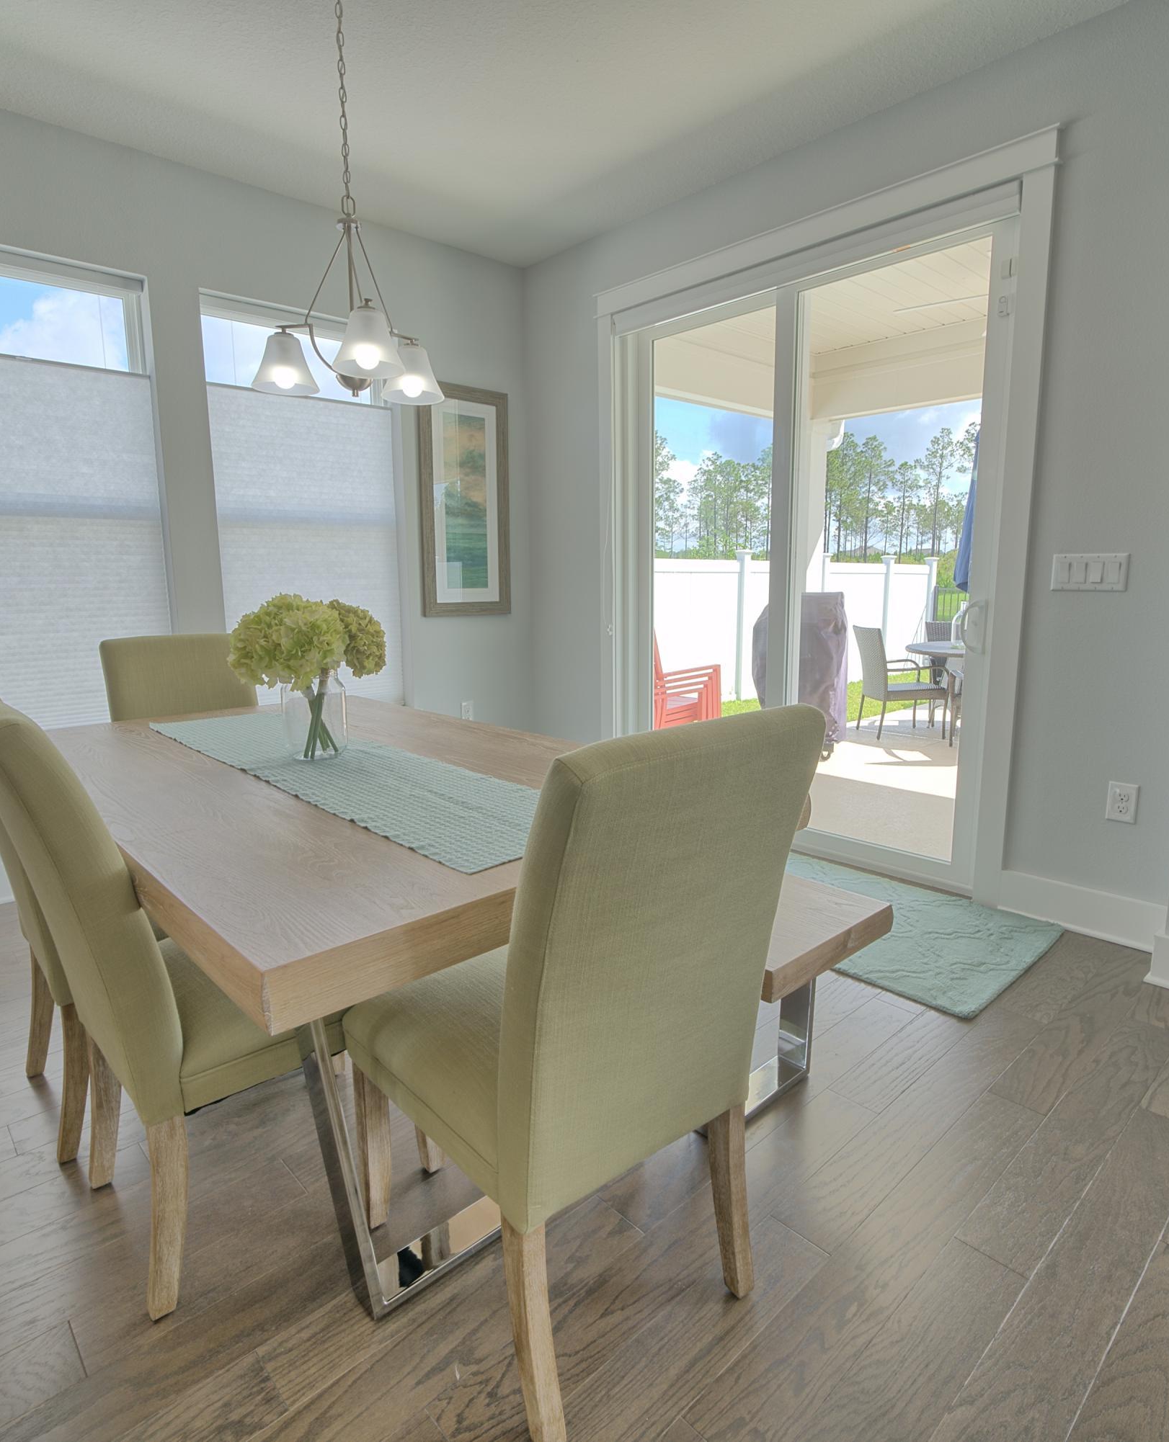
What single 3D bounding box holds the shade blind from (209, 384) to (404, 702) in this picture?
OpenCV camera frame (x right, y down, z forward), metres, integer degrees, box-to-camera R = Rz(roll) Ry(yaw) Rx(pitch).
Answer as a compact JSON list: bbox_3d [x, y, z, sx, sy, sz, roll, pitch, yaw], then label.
[{"bbox_3d":[-1.218,-0.716,3.552,0.845,1.426,0.040,-9,12,-40],"label":"shade blind"}]

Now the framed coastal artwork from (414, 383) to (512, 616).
[{"bbox_3d":[-0.582,-1.081,3.918,0.515,1.110,0.030,-9,12,-40],"label":"framed coastal artwork"}]

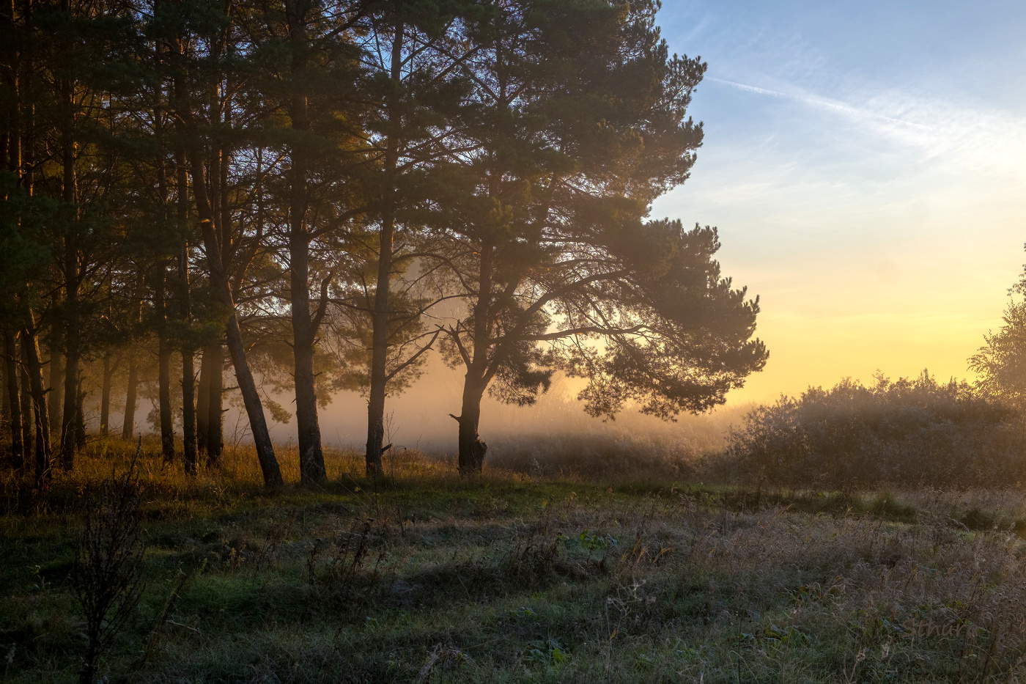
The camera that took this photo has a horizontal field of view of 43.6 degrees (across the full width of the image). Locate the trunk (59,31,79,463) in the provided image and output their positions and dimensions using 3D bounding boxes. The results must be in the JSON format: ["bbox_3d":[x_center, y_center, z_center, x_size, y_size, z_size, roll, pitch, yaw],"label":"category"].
[{"bbox_3d":[-9.886,-2.044,28.470,0.356,9.682,0.356,0,-2,0],"label":"trunk"}]

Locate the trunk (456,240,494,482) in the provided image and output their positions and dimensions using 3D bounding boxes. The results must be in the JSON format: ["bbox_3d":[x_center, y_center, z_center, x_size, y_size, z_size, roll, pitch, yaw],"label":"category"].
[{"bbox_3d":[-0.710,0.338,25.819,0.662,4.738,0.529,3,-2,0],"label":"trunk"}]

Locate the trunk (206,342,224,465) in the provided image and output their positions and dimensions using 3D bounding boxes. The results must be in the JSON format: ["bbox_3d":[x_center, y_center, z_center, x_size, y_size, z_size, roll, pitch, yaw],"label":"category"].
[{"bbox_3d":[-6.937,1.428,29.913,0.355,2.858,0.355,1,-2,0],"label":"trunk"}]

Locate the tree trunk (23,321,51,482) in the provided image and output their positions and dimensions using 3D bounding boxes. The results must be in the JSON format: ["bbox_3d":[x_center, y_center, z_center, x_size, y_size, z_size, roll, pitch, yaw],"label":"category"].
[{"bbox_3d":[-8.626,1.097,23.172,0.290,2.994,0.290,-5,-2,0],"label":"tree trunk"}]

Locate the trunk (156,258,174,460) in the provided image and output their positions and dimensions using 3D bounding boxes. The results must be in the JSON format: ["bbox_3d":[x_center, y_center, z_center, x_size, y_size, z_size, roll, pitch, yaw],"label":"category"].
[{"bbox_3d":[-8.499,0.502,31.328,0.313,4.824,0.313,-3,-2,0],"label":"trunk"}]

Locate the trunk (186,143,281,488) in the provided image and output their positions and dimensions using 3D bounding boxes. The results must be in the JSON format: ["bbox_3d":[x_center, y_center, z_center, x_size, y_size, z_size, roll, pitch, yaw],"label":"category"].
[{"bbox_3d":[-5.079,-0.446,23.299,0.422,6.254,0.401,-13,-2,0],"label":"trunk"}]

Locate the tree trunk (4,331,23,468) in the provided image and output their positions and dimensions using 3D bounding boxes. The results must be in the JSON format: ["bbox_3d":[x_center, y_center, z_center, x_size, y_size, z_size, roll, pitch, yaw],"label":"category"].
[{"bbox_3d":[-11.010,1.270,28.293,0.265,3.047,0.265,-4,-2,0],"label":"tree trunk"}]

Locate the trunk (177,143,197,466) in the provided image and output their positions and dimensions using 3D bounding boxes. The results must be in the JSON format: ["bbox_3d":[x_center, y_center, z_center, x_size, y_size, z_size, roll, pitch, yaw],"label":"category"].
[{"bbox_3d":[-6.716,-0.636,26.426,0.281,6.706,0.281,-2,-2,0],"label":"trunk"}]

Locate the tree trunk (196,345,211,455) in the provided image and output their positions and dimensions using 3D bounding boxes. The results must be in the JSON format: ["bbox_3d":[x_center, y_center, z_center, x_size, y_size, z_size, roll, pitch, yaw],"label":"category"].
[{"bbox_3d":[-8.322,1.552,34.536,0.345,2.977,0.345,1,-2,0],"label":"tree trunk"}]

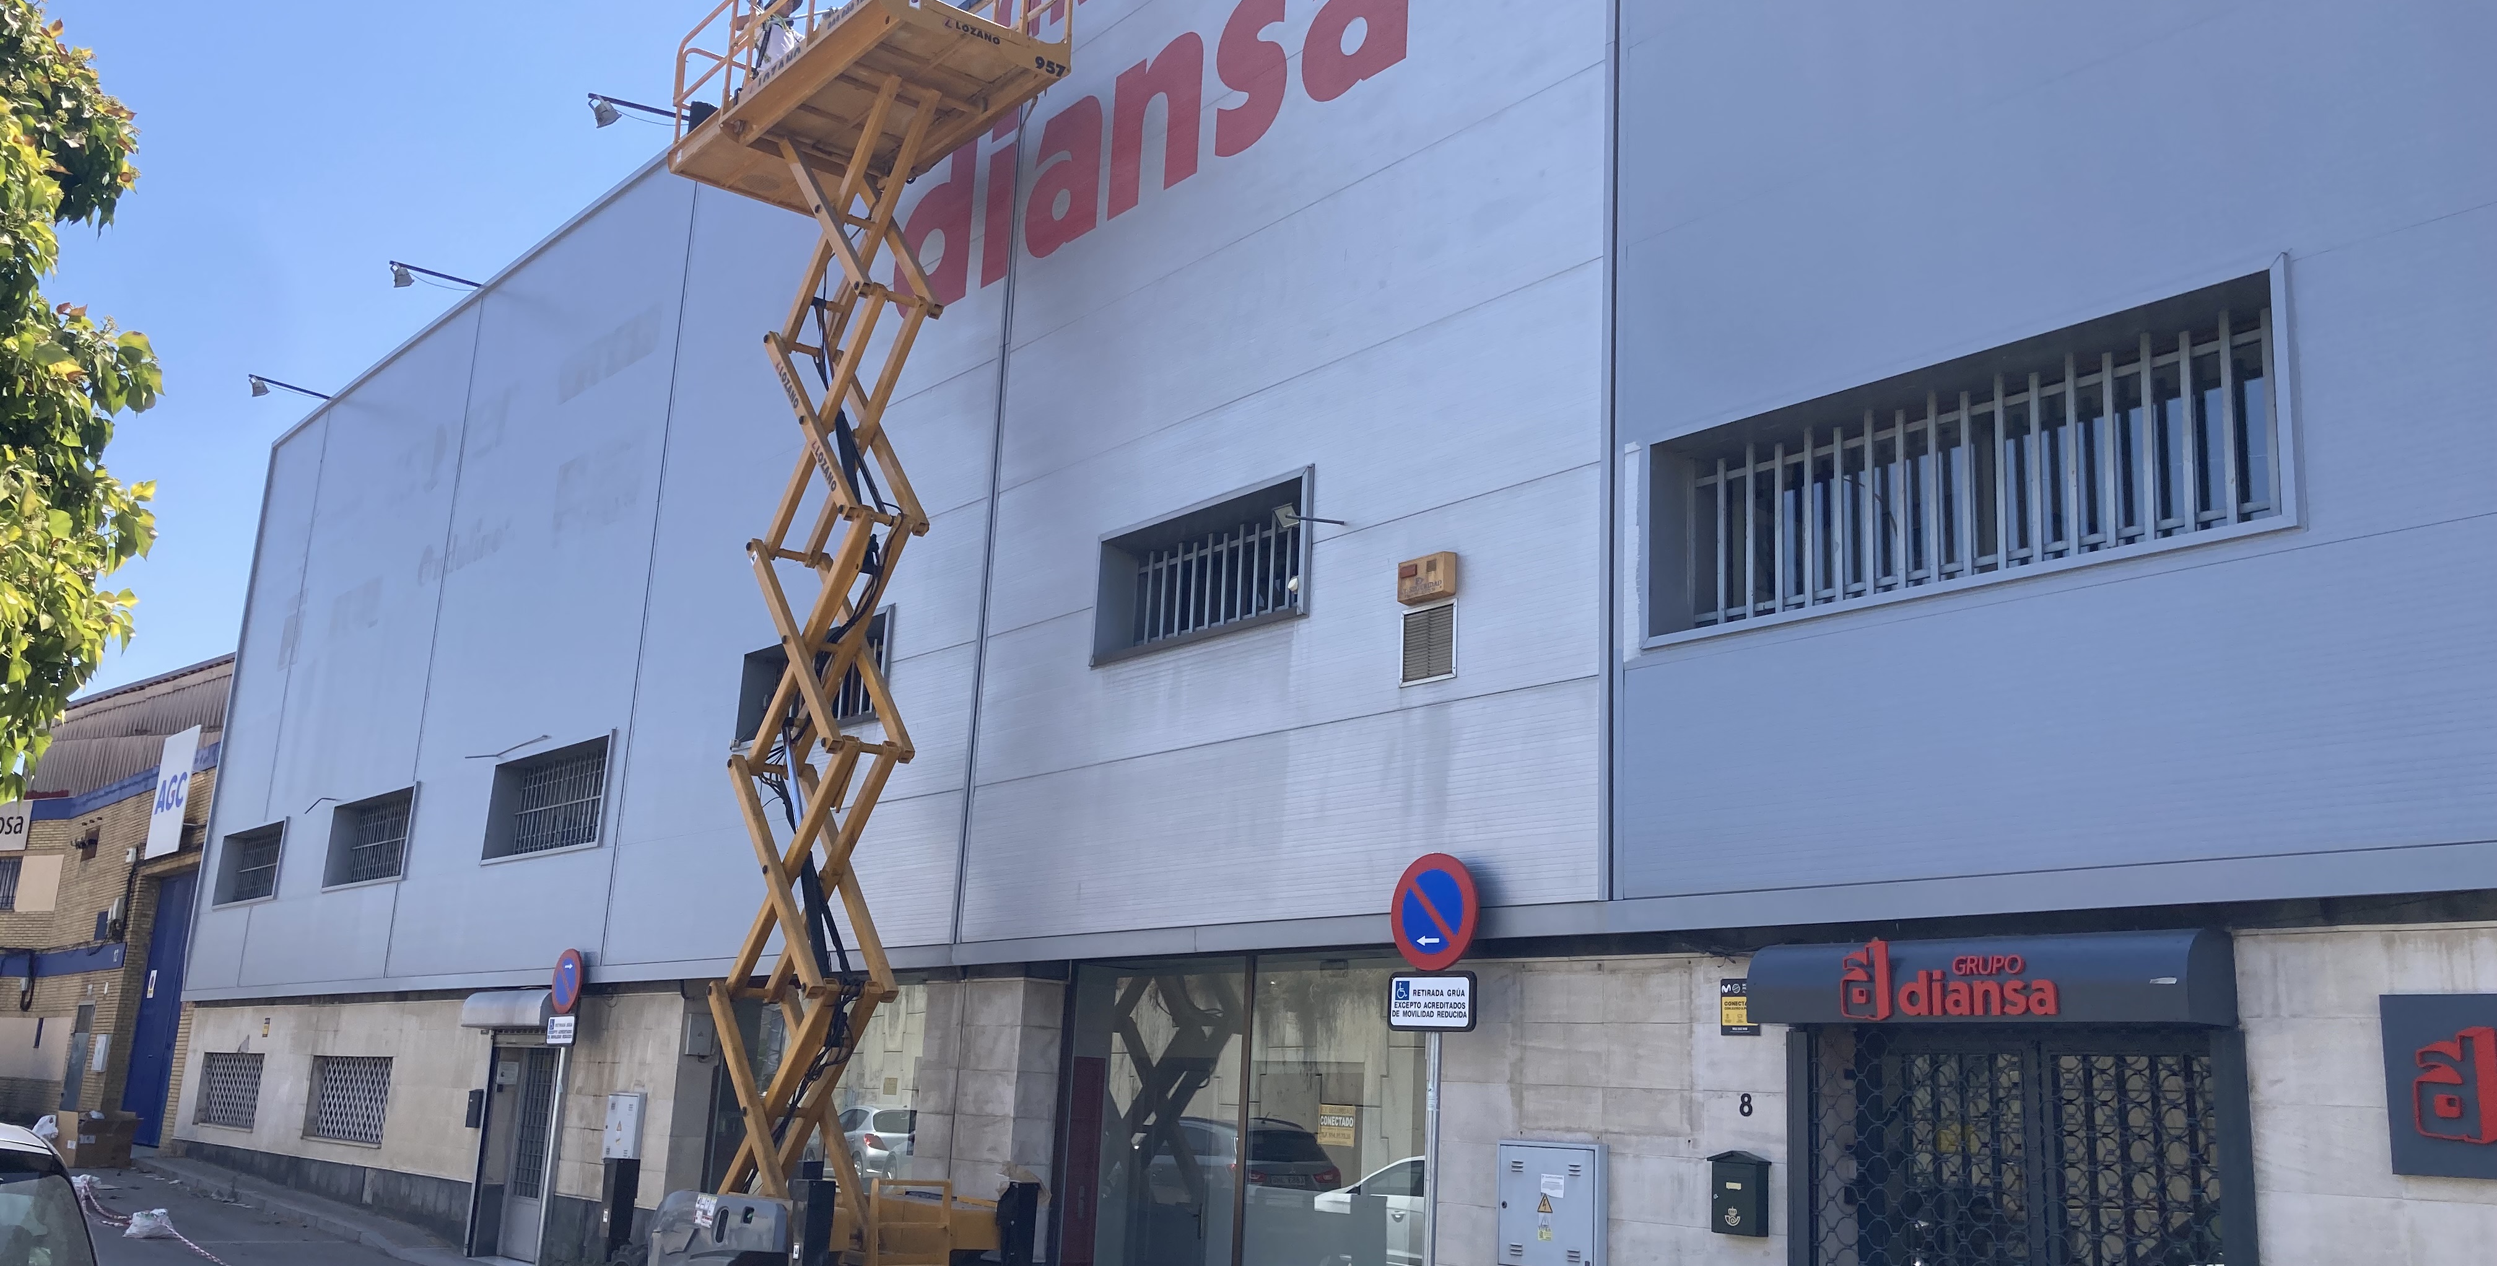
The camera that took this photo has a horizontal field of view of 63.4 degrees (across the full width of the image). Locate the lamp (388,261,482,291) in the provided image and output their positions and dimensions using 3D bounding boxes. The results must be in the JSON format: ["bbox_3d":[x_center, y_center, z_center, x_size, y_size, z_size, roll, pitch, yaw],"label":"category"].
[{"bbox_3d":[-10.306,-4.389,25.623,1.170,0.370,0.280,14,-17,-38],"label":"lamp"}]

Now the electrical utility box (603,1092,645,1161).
[{"bbox_3d":[-5.579,4.426,18.061,0.085,0.570,0.635,14,-17,-38],"label":"electrical utility box"}]

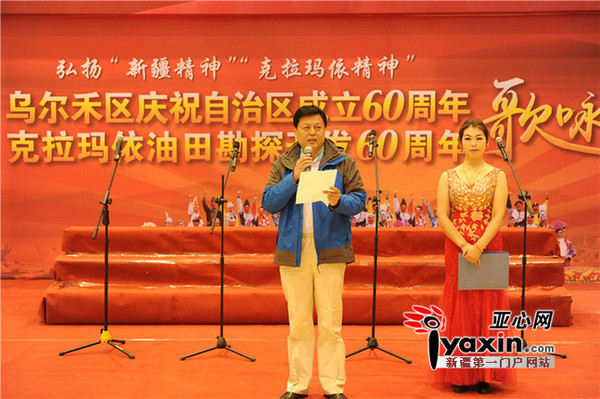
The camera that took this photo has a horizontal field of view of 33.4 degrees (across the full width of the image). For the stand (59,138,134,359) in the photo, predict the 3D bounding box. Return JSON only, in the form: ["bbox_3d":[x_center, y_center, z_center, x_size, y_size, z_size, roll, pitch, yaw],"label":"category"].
[{"bbox_3d":[-1.363,0.336,7.346,0.537,1.574,0.528,2,3,25],"label":"stand"}]

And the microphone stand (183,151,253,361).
[{"bbox_3d":[-0.507,0.359,7.298,0.543,1.546,0.591,1,3,16],"label":"microphone stand"}]

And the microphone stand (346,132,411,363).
[{"bbox_3d":[0.497,0.322,7.255,0.540,1.641,0.585,0,3,-8],"label":"microphone stand"}]

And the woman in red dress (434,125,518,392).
[{"bbox_3d":[1.109,0.347,6.234,0.520,1.700,0.400,1,3,8],"label":"woman in red dress"}]

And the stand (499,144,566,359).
[{"bbox_3d":[1.568,0.348,7.356,0.546,1.597,0.573,-1,3,-24],"label":"stand"}]

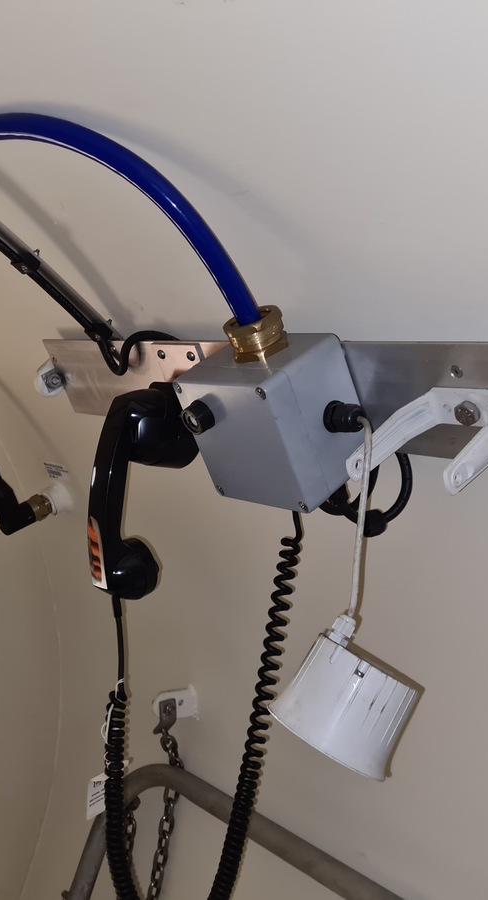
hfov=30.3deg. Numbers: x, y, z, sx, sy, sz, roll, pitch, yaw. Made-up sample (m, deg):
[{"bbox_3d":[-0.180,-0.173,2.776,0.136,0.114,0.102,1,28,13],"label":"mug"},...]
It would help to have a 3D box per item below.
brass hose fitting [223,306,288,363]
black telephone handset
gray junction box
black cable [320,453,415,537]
[{"bbox_3d":[0.011,-0.096,0.756,0.050,0.029,0.052,-18,24,8],"label":"brass hose fitting"},{"bbox_3d":[-0.104,0.041,0.890,0.075,0.205,0.055,-1,7,-41],"label":"black telephone handset"},{"bbox_3d":[0.028,-0.026,0.779,0.090,0.119,0.120,-37,28,-32],"label":"gray junction box"},{"bbox_3d":[0.108,0.038,0.795,0.047,0.077,0.076,-2,7,-41],"label":"black cable"}]

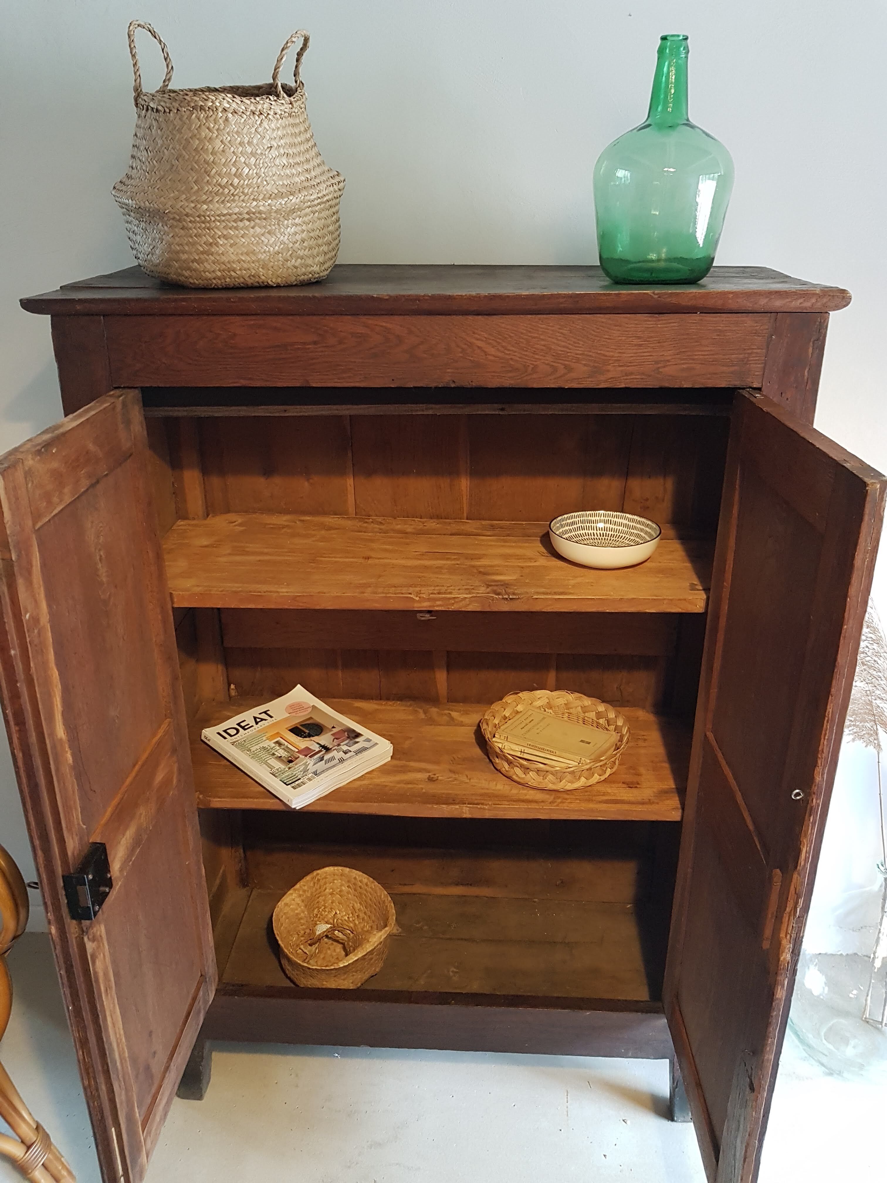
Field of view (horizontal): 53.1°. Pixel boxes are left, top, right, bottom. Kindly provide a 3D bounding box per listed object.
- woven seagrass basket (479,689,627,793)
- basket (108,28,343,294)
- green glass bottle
[{"bbox_3d":[0.196,0.262,1.567,0.260,0.054,0.263,1,23,3],"label":"woven seagrass basket"},{"bbox_3d":[-0.296,-0.587,1.203,0.319,0.319,0.312,1,23,3],"label":"basket"},{"bbox_3d":[0.294,-0.569,1.182,0.184,0.293,0.184,1,23,3],"label":"green glass bottle"}]

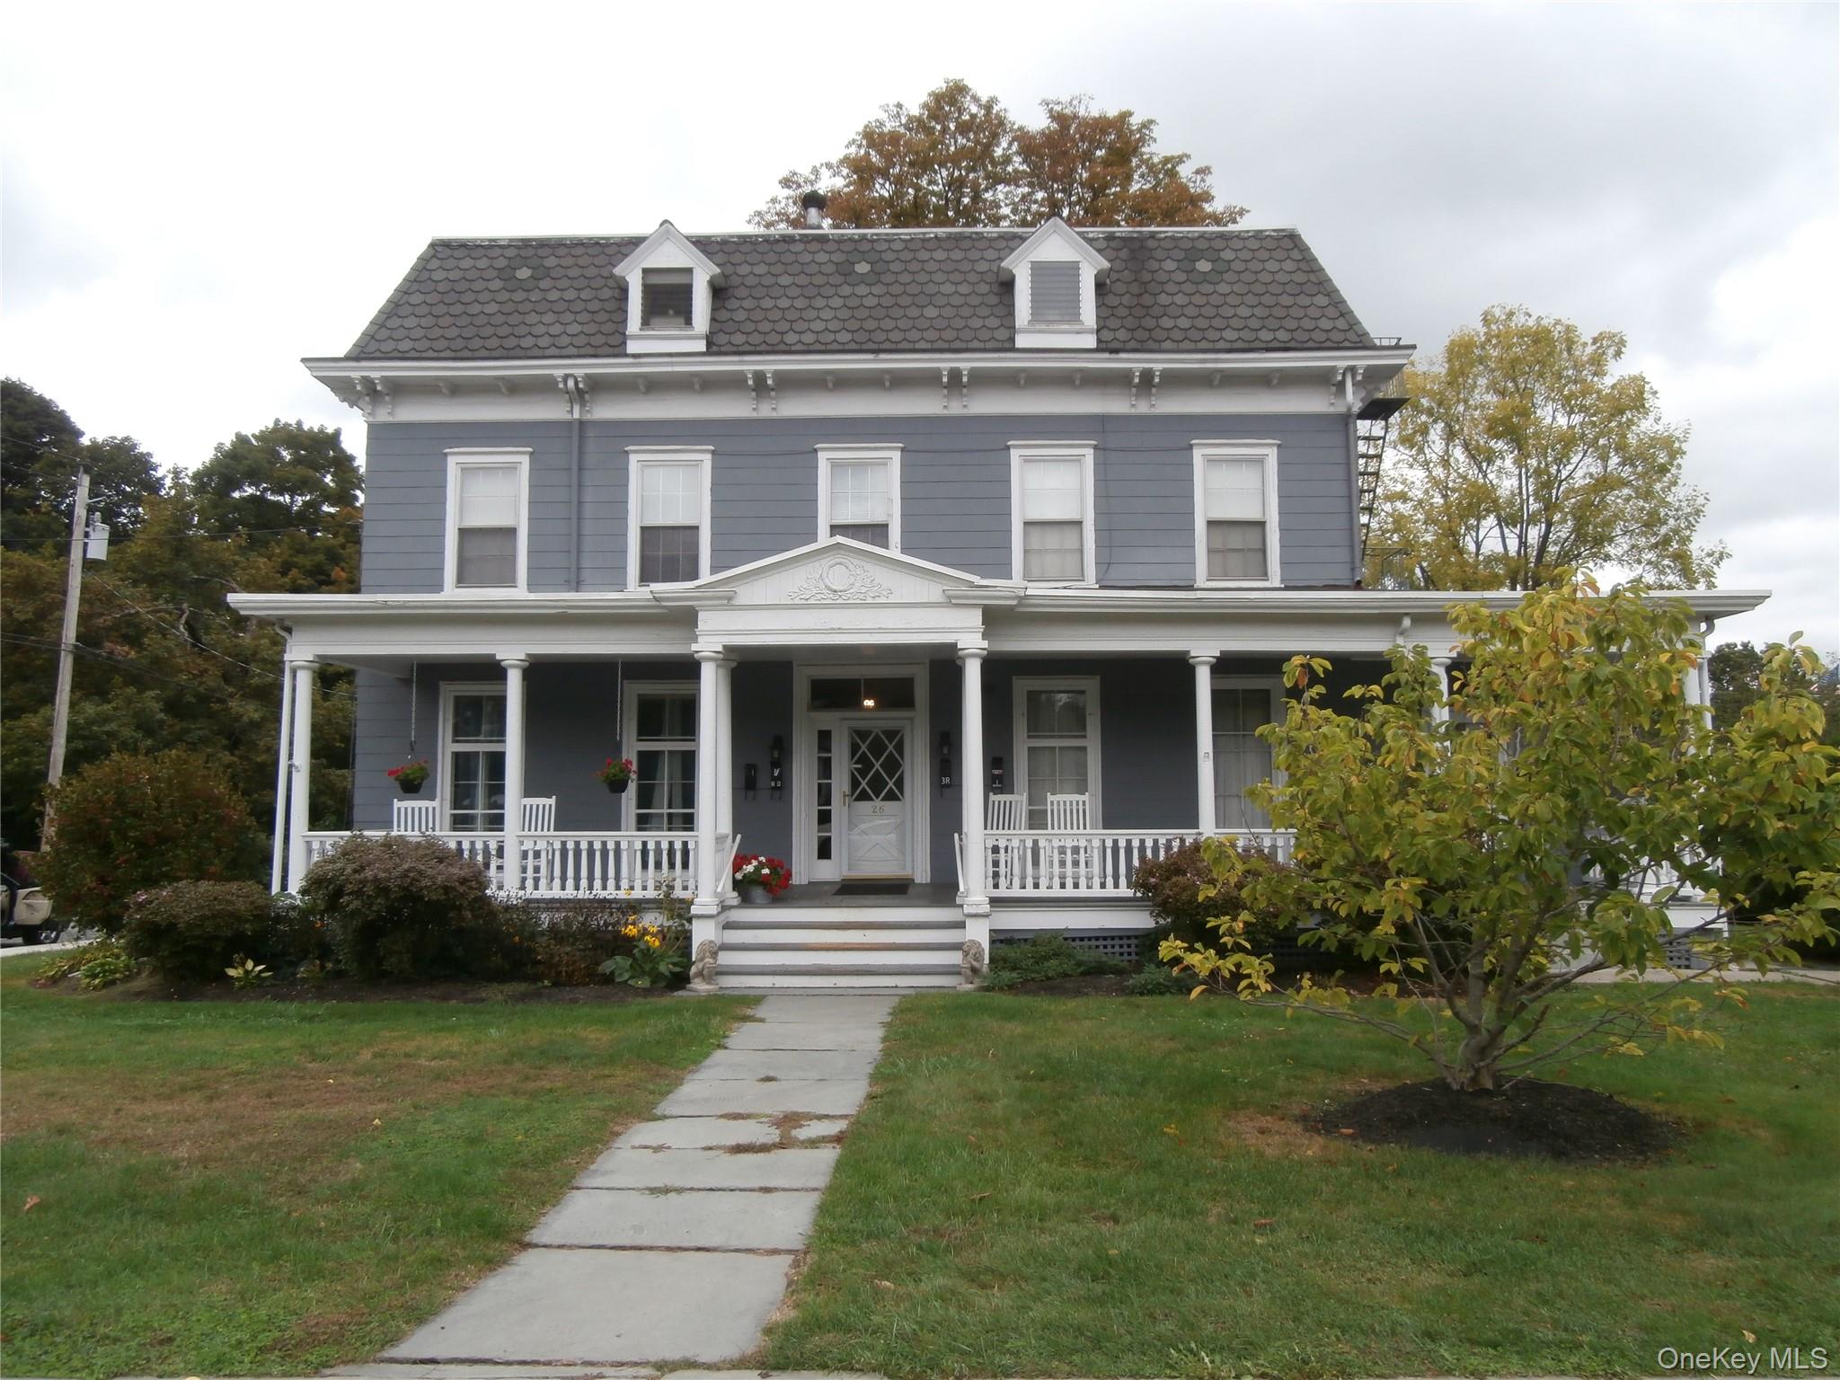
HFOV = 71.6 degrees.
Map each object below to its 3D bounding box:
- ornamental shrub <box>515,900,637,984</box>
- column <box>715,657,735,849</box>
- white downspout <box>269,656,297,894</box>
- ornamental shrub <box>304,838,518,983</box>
[{"bbox_3d":[-3.546,2.605,13.139,1.310,0.863,0.939,0,-5,1],"label":"ornamental shrub"},{"bbox_3d":[-2.192,0.971,14.265,0.336,2.762,0.336,0,-5,1],"label":"column"},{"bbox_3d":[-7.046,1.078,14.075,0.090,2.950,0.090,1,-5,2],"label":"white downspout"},{"bbox_3d":[-5.220,2.254,13.005,2.202,1.552,1.729,0,-5,1],"label":"ornamental shrub"}]

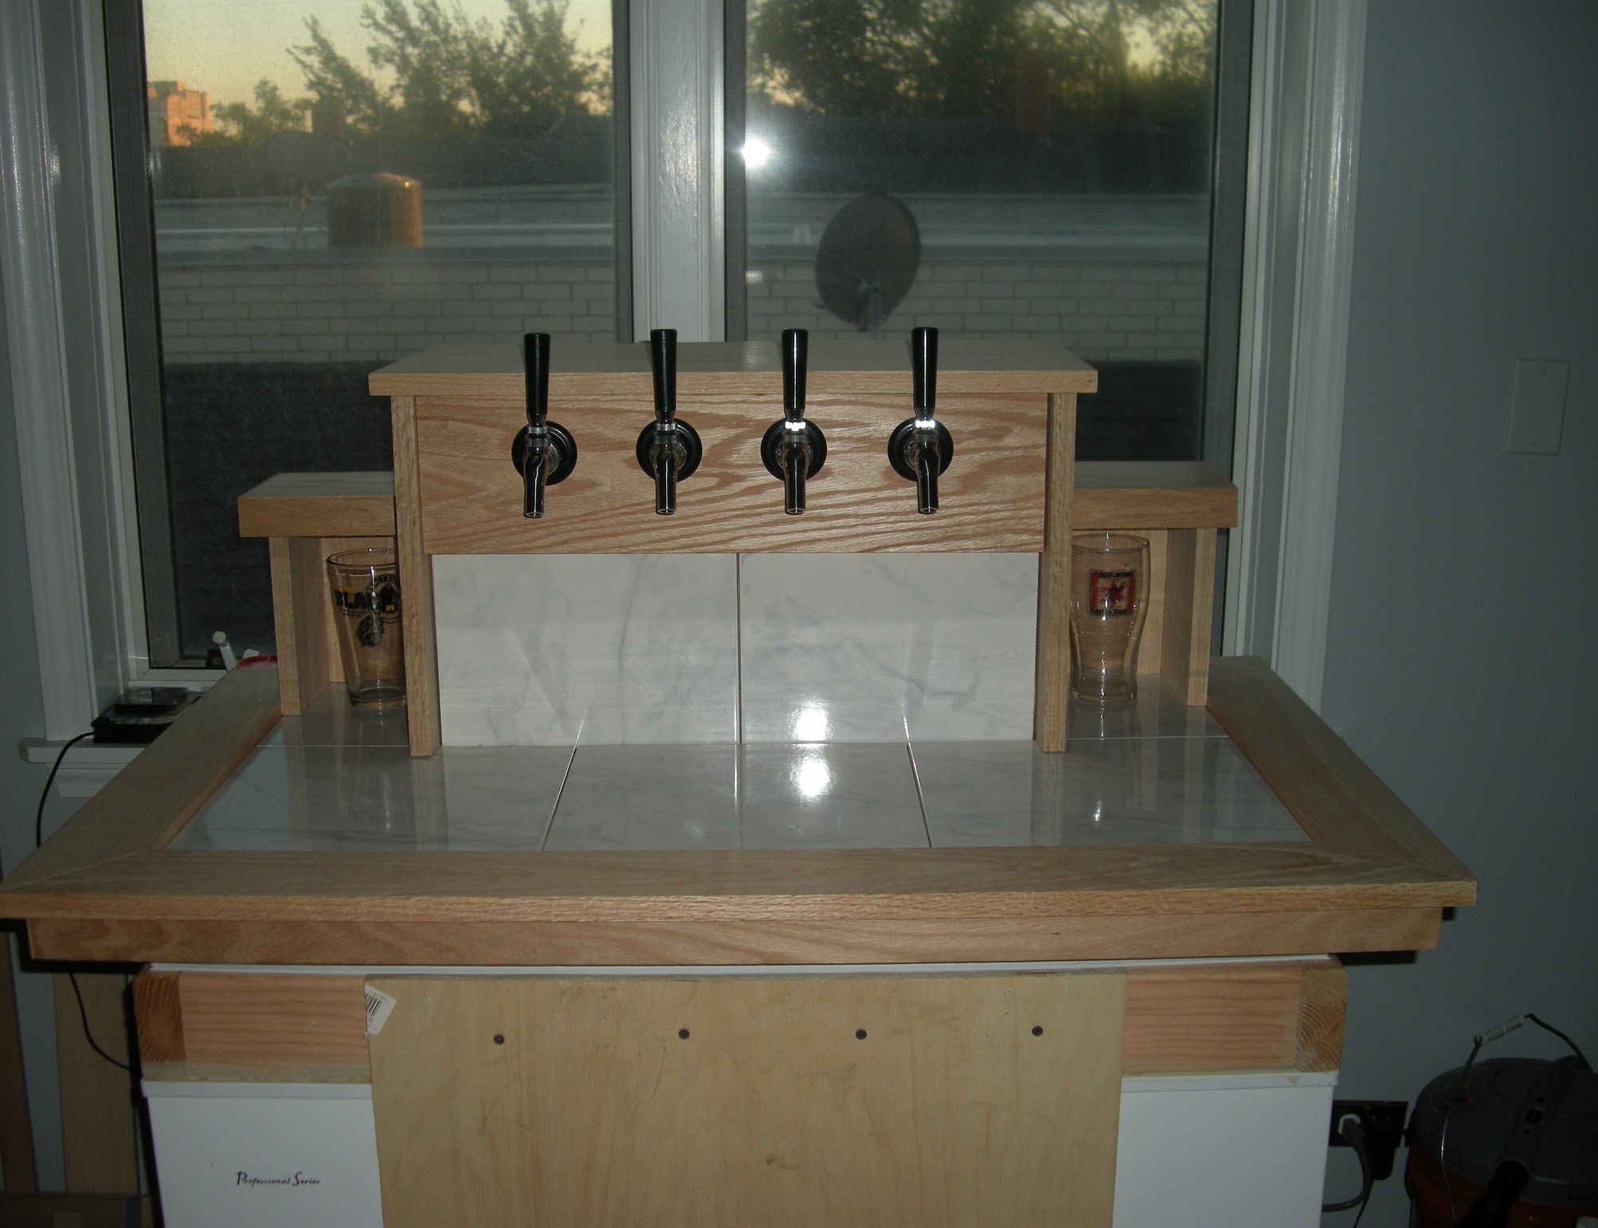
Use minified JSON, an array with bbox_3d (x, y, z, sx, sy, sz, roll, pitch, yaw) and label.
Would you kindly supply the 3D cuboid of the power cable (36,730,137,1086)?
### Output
[{"bbox_3d":[-0.764,0.312,1.863,0.076,0.397,0.080,0,14,-1],"label":"power cable"}]

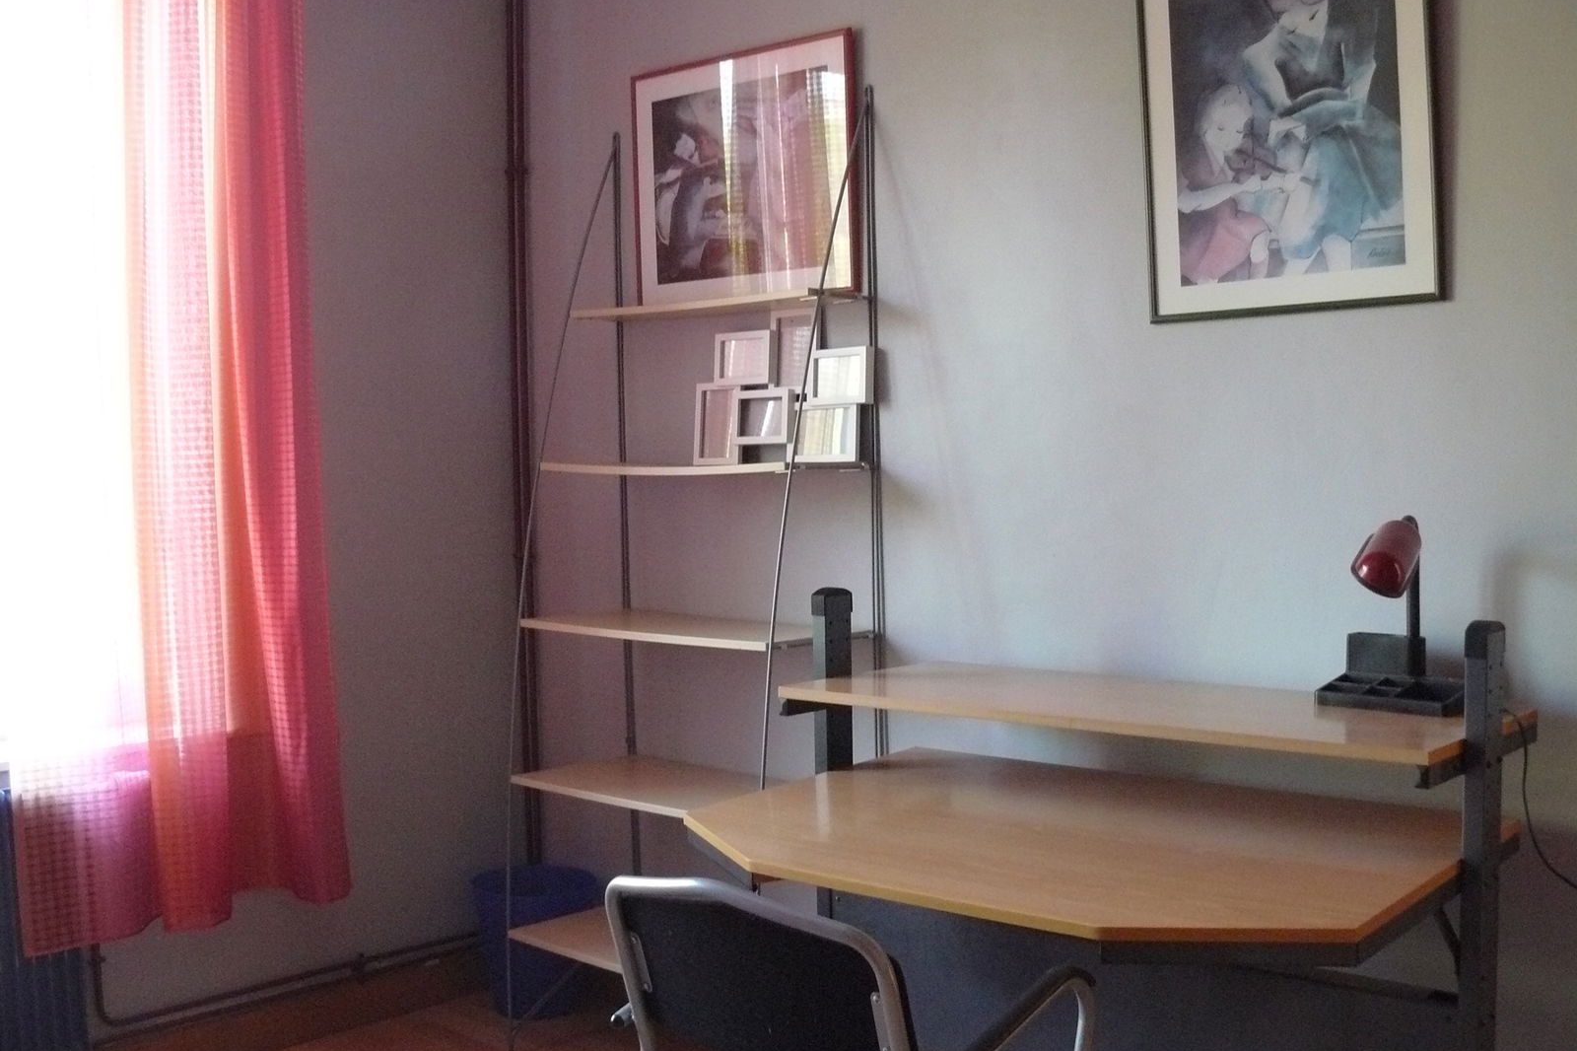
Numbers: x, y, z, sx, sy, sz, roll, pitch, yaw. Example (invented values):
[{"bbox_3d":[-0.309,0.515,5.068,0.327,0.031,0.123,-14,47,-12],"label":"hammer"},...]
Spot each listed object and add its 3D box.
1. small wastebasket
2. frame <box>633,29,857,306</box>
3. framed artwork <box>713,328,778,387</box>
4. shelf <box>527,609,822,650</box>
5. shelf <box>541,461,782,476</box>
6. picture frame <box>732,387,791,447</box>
[{"bbox_3d":[-0.586,0.987,3.847,0.300,0.305,0.300,-1,2,0],"label":"small wastebasket"},{"bbox_3d":[-0.101,-0.739,3.498,0.648,0.524,0.025,0,2,43],"label":"frame"},{"bbox_3d":[-0.090,-0.353,3.470,0.158,0.110,0.023,0,-3,43],"label":"framed artwork"},{"bbox_3d":[-0.194,0.215,3.423,0.739,0.019,0.324,0,3,43],"label":"shelf"},{"bbox_3d":[-0.183,-0.123,3.429,0.743,0.020,0.271,0,3,43],"label":"shelf"},{"bbox_3d":[-0.053,-0.224,3.430,0.152,0.111,0.023,0,-3,43],"label":"picture frame"}]

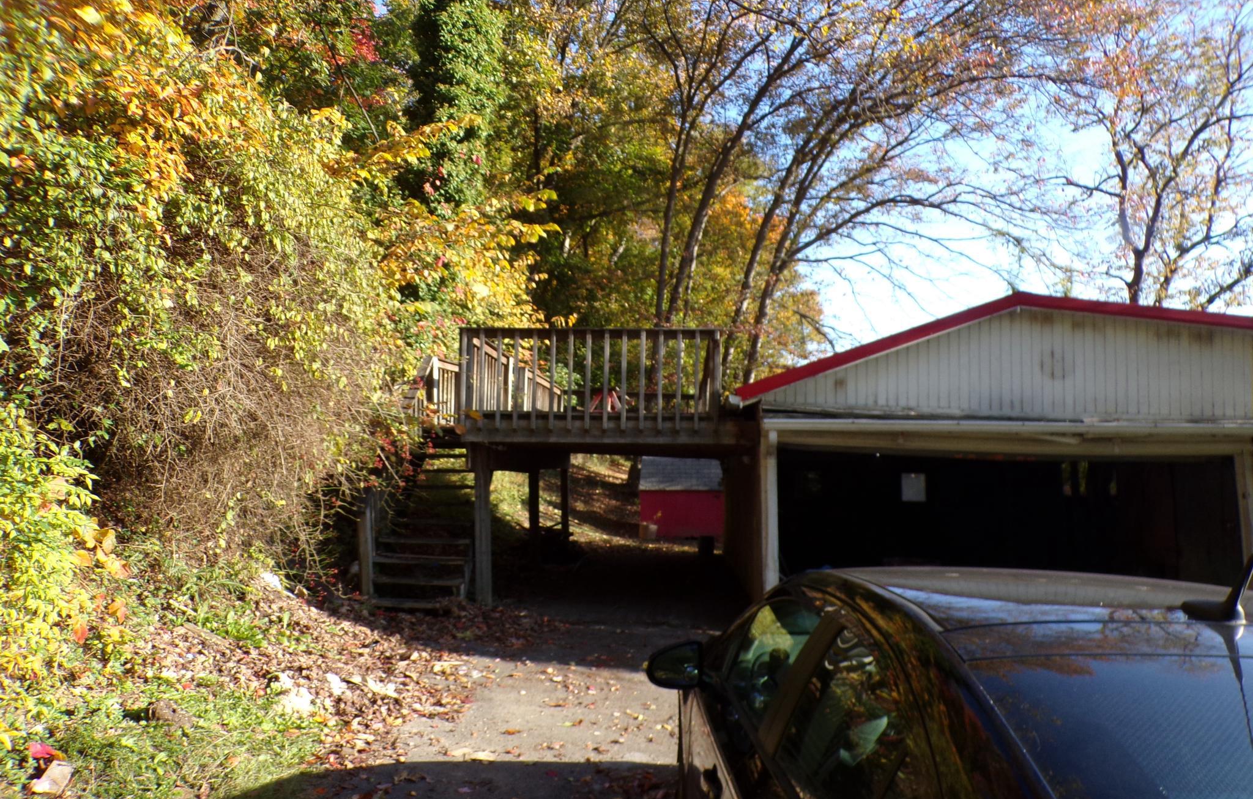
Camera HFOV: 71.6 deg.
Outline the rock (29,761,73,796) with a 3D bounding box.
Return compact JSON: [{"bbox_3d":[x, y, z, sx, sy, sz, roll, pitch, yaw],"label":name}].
[{"bbox_3d":[-2.648,1.746,4.000,0.130,0.070,0.130,0,-5,4],"label":"rock"}]

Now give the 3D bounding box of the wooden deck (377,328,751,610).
[{"bbox_3d":[-0.370,1.061,13.161,4.000,3.130,7.900,0,-5,4],"label":"wooden deck"}]

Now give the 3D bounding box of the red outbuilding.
[{"bbox_3d":[1.436,2.460,22.531,2.100,2.200,2.400,0,-5,4],"label":"red outbuilding"}]

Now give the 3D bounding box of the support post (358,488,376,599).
[{"bbox_3d":[-2.712,1.499,9.050,0.100,1.160,0.100,-2,-5,4],"label":"support post"}]

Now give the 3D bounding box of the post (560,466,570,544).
[{"bbox_3d":[-1.197,2.088,17.000,0.140,1.550,0.140,0,-5,4],"label":"post"}]

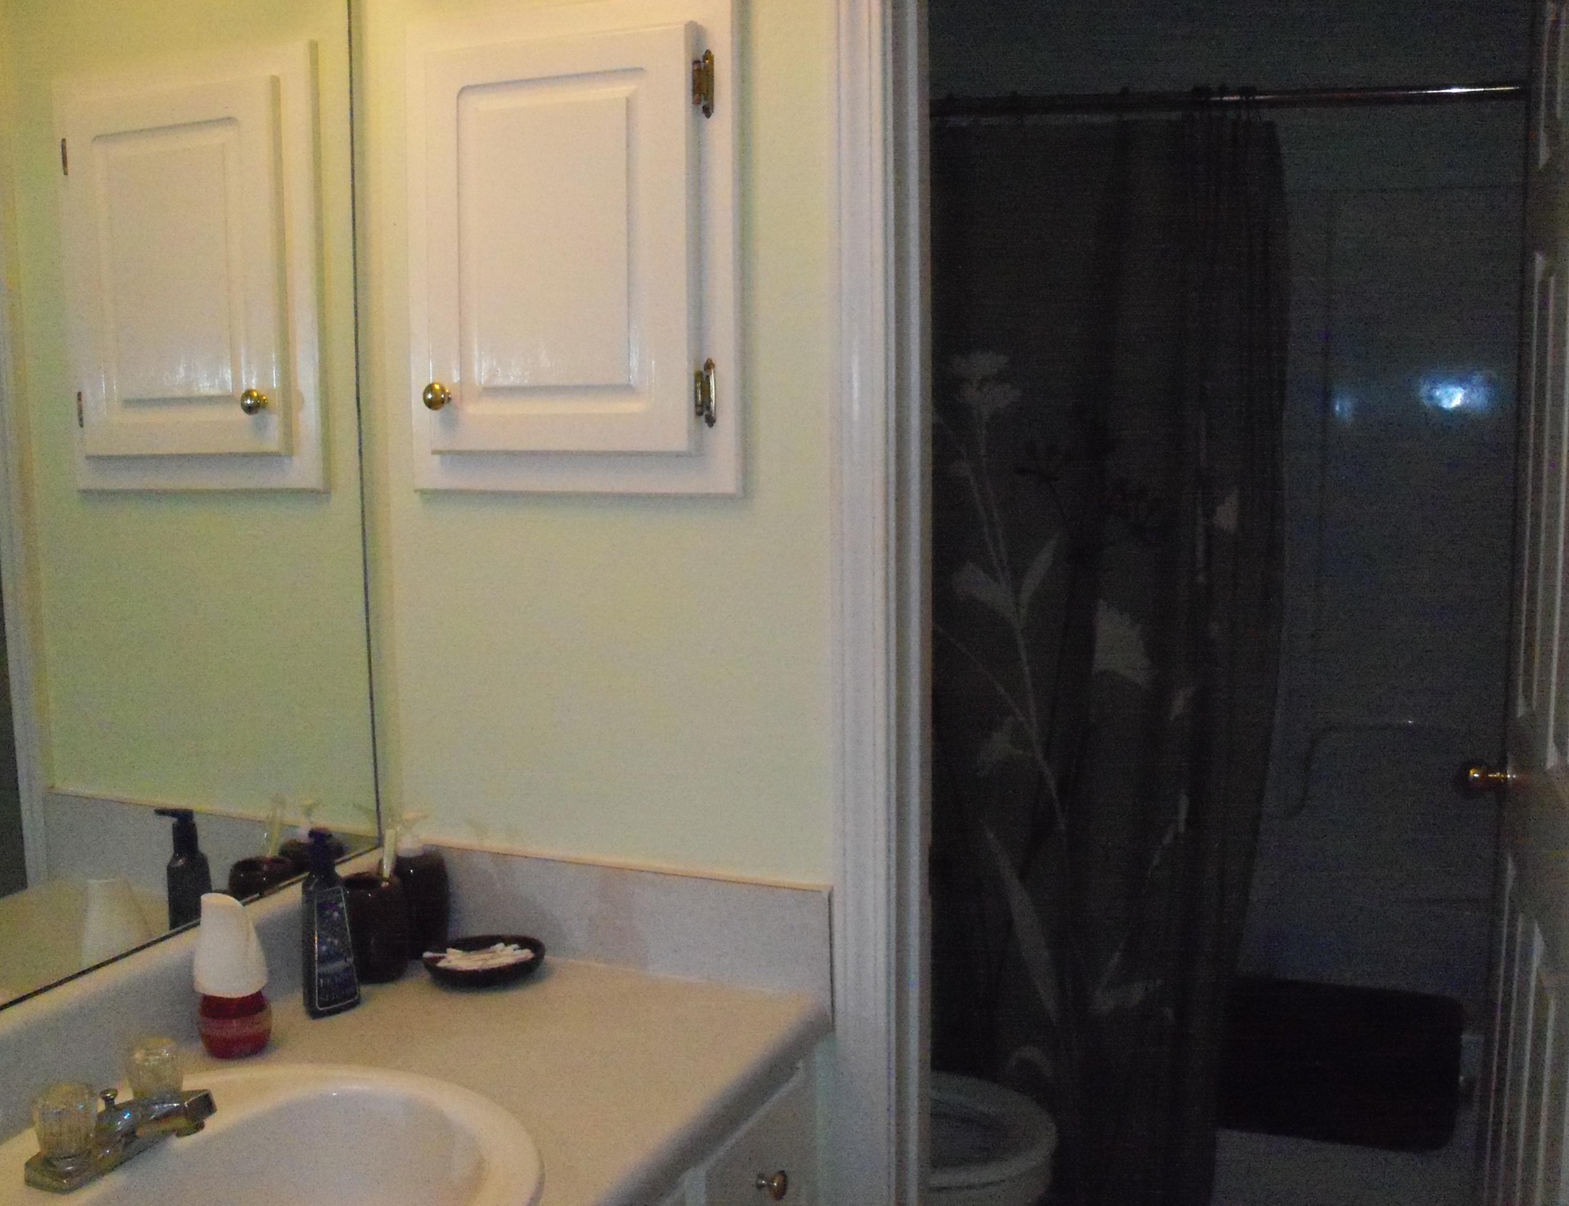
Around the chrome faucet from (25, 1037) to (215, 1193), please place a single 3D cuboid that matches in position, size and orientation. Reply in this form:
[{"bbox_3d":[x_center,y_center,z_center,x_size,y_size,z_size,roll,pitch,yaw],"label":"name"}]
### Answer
[{"bbox_3d":[-0.522,0.409,1.324,0.122,0.080,0.158,3,8,22],"label":"chrome faucet"}]

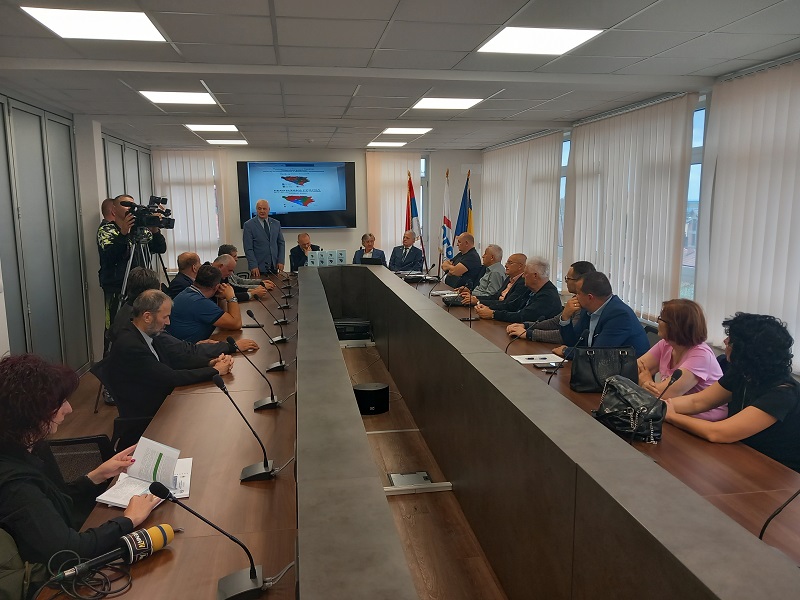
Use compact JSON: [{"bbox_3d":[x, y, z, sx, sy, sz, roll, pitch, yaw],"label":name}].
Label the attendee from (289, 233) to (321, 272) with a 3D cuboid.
[{"bbox_3d":[-1.377,-0.320,9.151,0.530,1.310,0.740,-2,9,-9],"label":"attendee"}]

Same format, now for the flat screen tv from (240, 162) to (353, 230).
[{"bbox_3d":[-1.710,-1.751,10.510,1.930,1.100,0.070,-2,9,-9],"label":"flat screen tv"}]

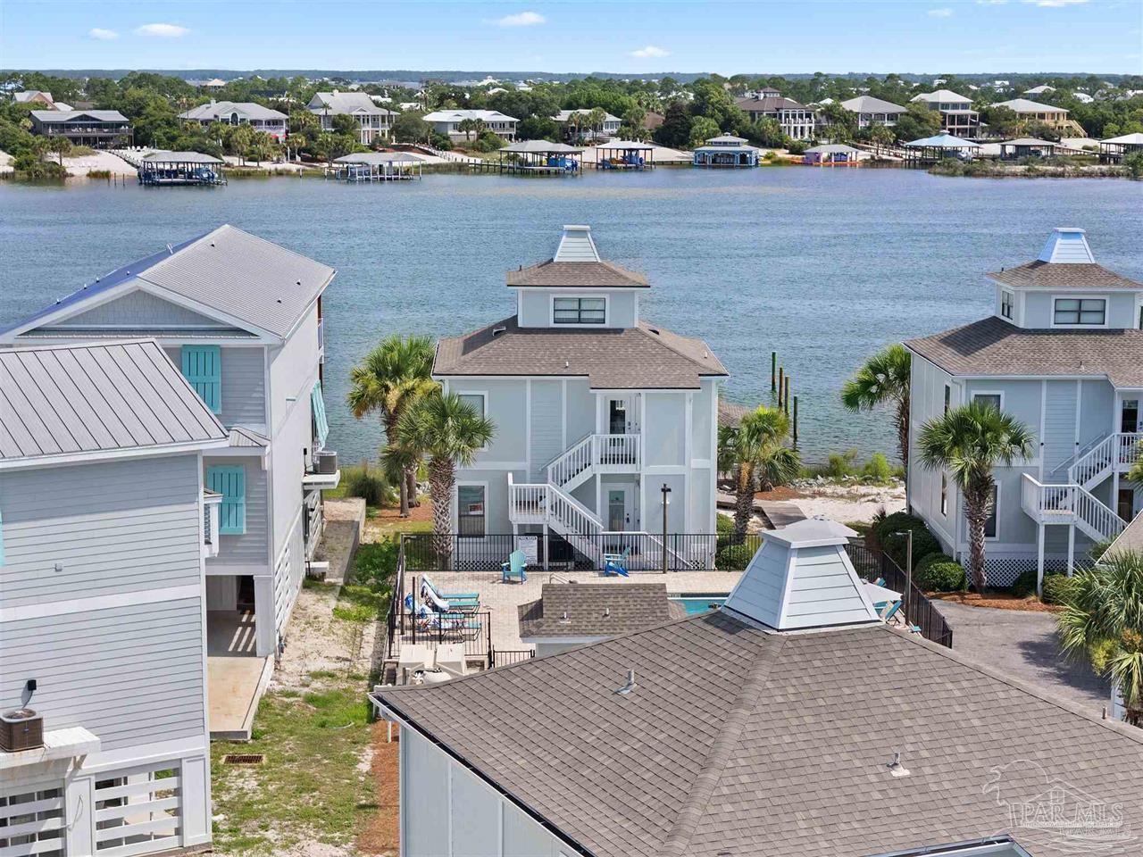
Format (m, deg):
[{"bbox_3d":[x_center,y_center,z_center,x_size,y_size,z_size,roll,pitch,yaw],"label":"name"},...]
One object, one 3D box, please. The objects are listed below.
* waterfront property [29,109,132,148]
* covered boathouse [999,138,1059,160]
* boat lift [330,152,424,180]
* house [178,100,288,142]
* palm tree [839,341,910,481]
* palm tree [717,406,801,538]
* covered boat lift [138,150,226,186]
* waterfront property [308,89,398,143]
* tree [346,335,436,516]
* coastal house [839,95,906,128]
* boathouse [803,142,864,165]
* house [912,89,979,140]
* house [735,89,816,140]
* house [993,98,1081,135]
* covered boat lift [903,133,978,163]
[{"bbox_3d":[-100.210,-60.956,471.178,18.910,7.680,14.160,-4,10,-25],"label":"waterfront property"},{"bbox_3d":[97.506,-59.616,493.422,11.320,4.950,7.380,1,9,6],"label":"covered boathouse"},{"bbox_3d":[-33.336,-45.566,400.400,15.370,4.750,7.080,-3,9,-18],"label":"boat lift"},{"bbox_3d":[-74.666,-67.764,510.611,20.730,9.300,16.680,-3,9,-22],"label":"house"},{"bbox_3d":[12.432,-0.245,90.012,3.800,6.190,3.800,0,9,0],"label":"palm tree"},{"bbox_3d":[6.518,1.621,81.699,3.100,4.901,3.100,0,9,0],"label":"palm tree"},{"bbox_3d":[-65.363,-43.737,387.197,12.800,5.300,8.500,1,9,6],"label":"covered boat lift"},{"bbox_3d":[-46.607,-66.071,491.400,17.290,10.920,13.650,-3,9,-20],"label":"waterfront property"},{"bbox_3d":[-6.855,-0.239,88.500,3.350,6.500,3.300,0,9,0],"label":"tree"},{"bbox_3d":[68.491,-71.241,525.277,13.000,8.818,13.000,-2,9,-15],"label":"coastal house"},{"bbox_3d":[53.688,-56.314,474.710,10.000,4.200,6.500,-3,9,-22],"label":"boathouse"},{"bbox_3d":[86.091,-72.213,531.198,12.000,11.623,13.500,-2,9,-16],"label":"house"},{"bbox_3d":[44.834,-69.753,512.353,16.000,11.401,15.000,-3,9,-18],"label":"house"},{"bbox_3d":[112.209,-75.606,560.156,15.170,8.900,14.160,-2,9,-15],"label":"house"},{"bbox_3d":[75.871,-56.786,471.517,11.000,6.200,10.000,-7,11,-39],"label":"covered boat lift"}]

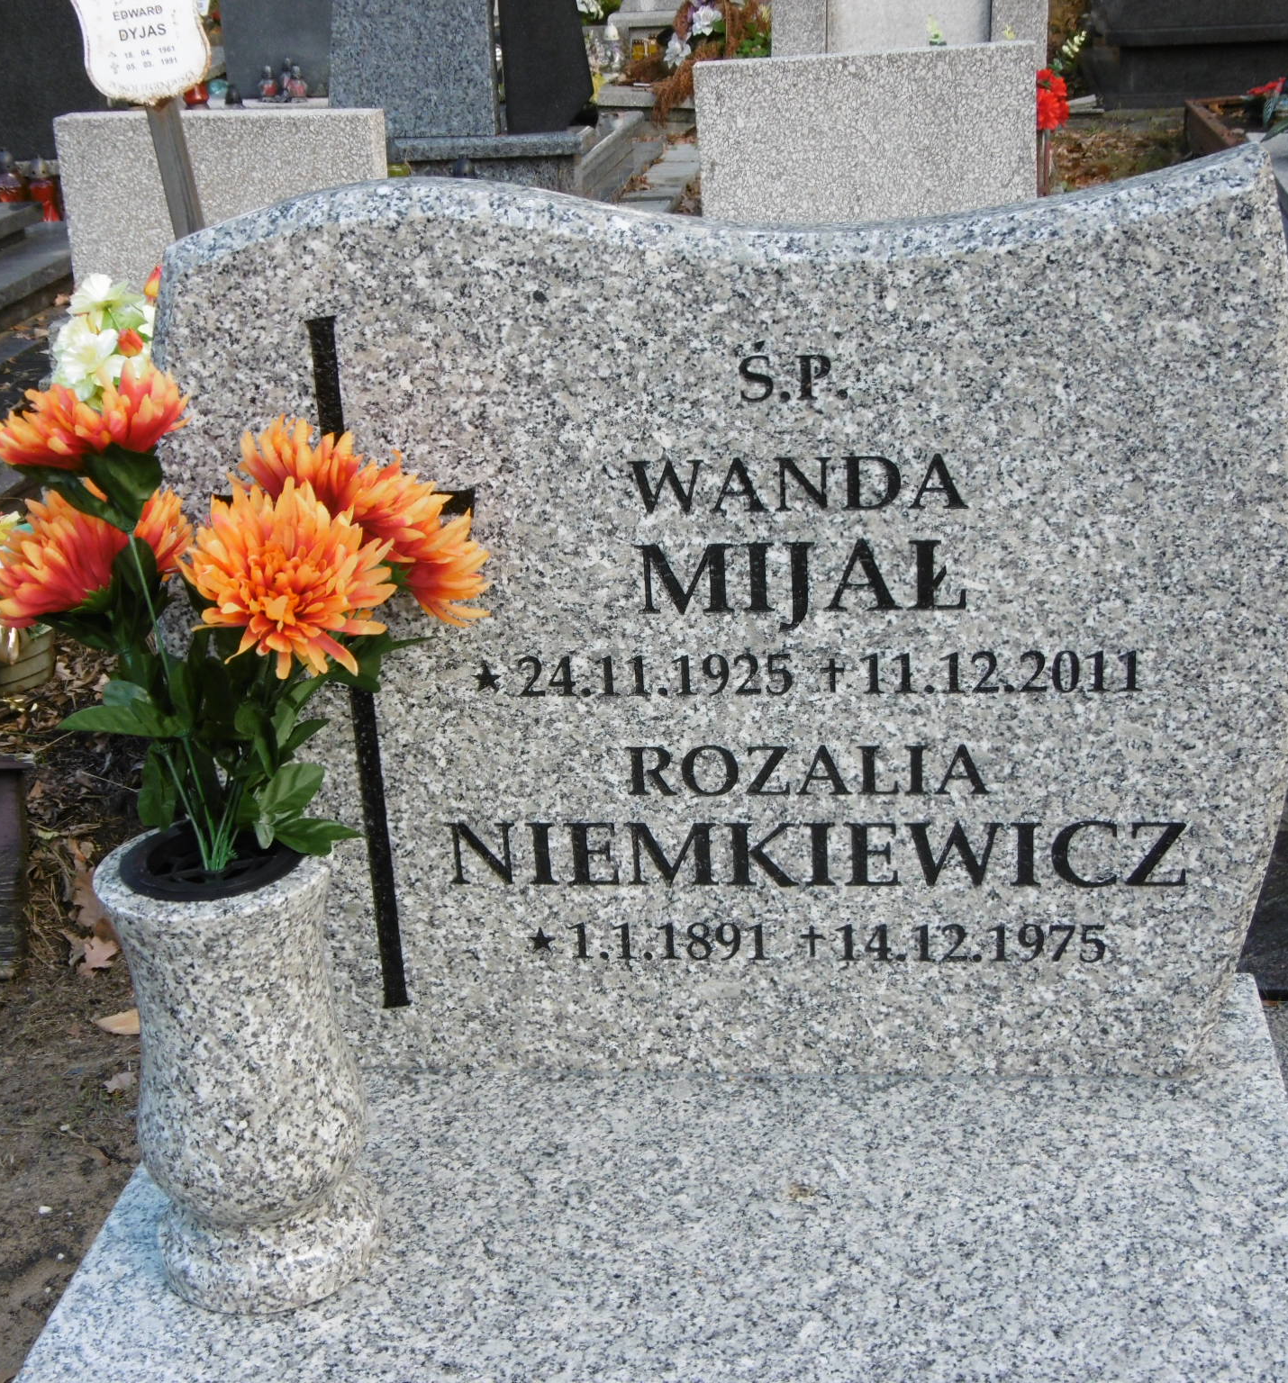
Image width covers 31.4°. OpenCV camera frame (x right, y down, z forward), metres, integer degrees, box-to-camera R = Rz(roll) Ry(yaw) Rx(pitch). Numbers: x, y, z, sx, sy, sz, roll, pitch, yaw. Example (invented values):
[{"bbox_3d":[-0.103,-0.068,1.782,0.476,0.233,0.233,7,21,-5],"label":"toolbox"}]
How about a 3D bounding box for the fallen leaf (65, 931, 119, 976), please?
[{"bbox_3d":[-0.584,0.277,2.425,0.050,0.025,0.075,-1,21,7],"label":"fallen leaf"}]

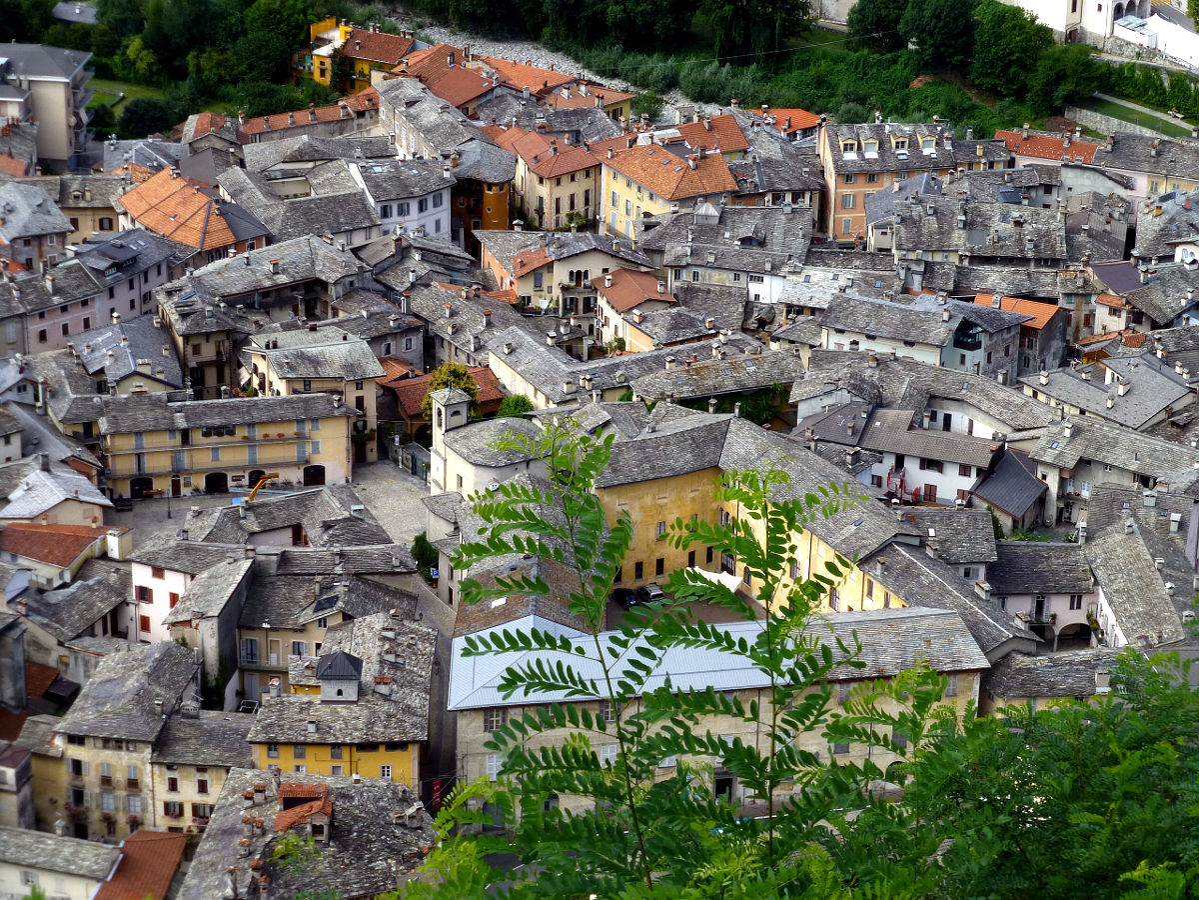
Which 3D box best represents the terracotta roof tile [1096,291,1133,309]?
[{"bbox_3d":[64.153,-18.462,386.592,4.700,0.900,2.100,14,26,28],"label":"terracotta roof tile"}]

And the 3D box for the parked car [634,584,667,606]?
[{"bbox_3d":[5.229,14.680,323.502,1.730,1.500,3.980,-9,24,-23],"label":"parked car"}]

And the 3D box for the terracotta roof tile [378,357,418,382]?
[{"bbox_3d":[-24.105,-9.564,367.390,4.900,1.000,5.340,-14,27,-33],"label":"terracotta roof tile"}]

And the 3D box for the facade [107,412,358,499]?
[{"bbox_3d":[-41.148,0.964,346.400,27.070,8.200,1.300,-3,23,-10],"label":"facade"}]

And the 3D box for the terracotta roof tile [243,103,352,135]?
[{"bbox_3d":[-44.471,-48.437,456.943,17.200,1.500,3.300,-13,26,-30],"label":"terracotta roof tile"}]

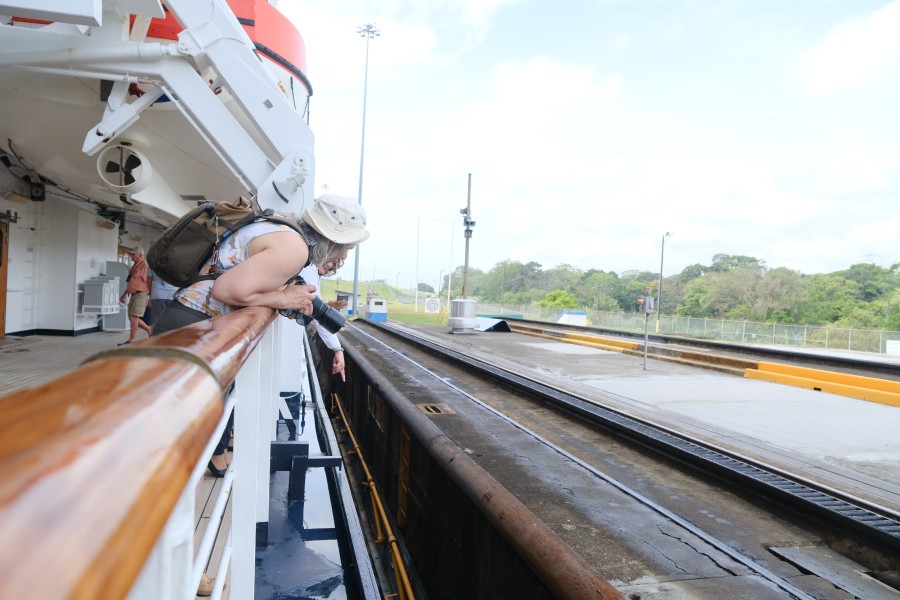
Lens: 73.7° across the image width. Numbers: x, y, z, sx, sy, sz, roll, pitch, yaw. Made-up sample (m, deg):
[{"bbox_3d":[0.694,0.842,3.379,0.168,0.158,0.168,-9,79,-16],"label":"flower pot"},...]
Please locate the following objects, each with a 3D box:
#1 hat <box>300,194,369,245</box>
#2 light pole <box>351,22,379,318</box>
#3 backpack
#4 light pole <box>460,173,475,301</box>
[{"bbox_3d":[-0.431,-0.306,2.280,0.290,0.150,0.270,18,-2,-14],"label":"hat"},{"bbox_3d":[-9.408,-13.867,64.000,2.600,31.500,2.600,3,0,14],"label":"light pole"},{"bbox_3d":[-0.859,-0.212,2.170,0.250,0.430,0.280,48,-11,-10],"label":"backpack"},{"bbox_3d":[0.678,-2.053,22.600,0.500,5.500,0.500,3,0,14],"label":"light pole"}]

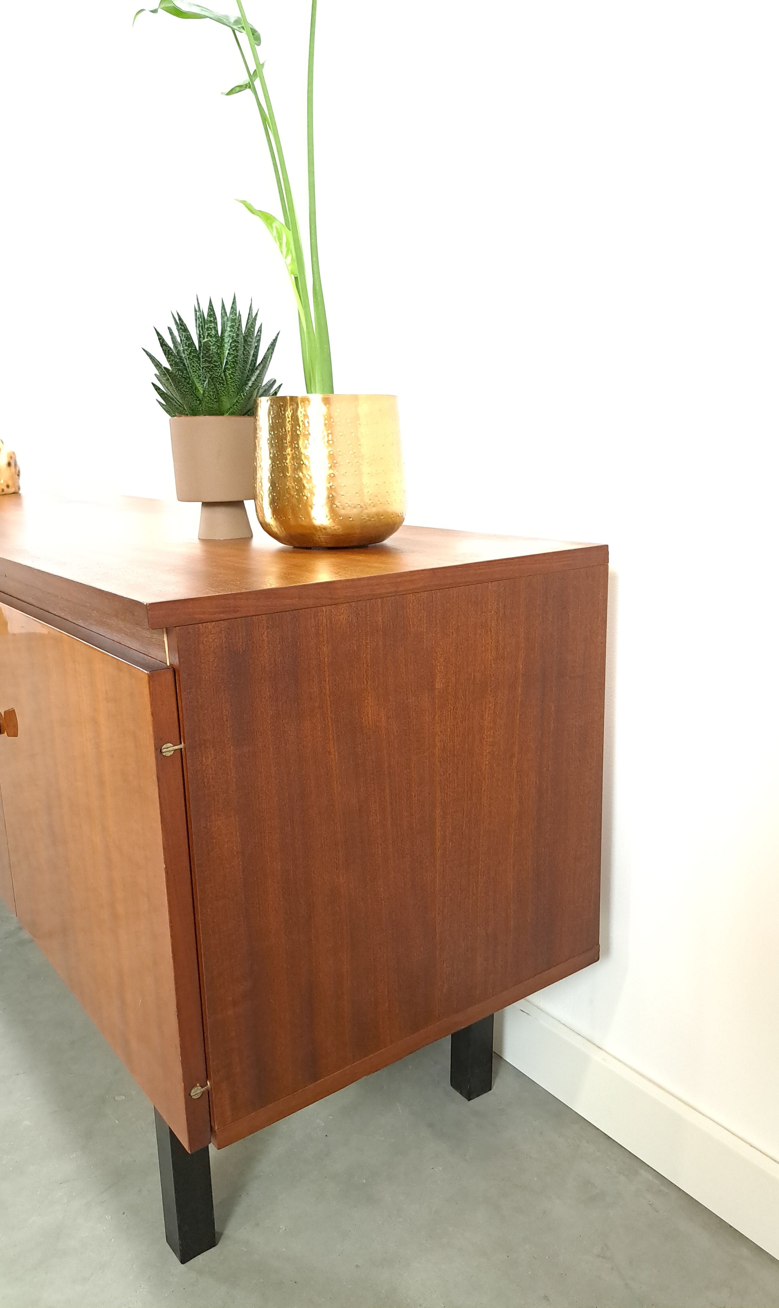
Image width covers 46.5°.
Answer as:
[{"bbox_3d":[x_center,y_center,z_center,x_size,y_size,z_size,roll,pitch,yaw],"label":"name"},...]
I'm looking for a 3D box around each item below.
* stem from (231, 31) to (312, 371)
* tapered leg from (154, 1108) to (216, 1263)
[{"bbox_3d":[-0.110,-0.423,0.863,0.061,0.311,0.060,-2,13,-3],"label":"stem"},{"bbox_3d":[-0.193,0.468,0.855,0.035,0.216,0.034,-11,16,-36],"label":"tapered leg"}]

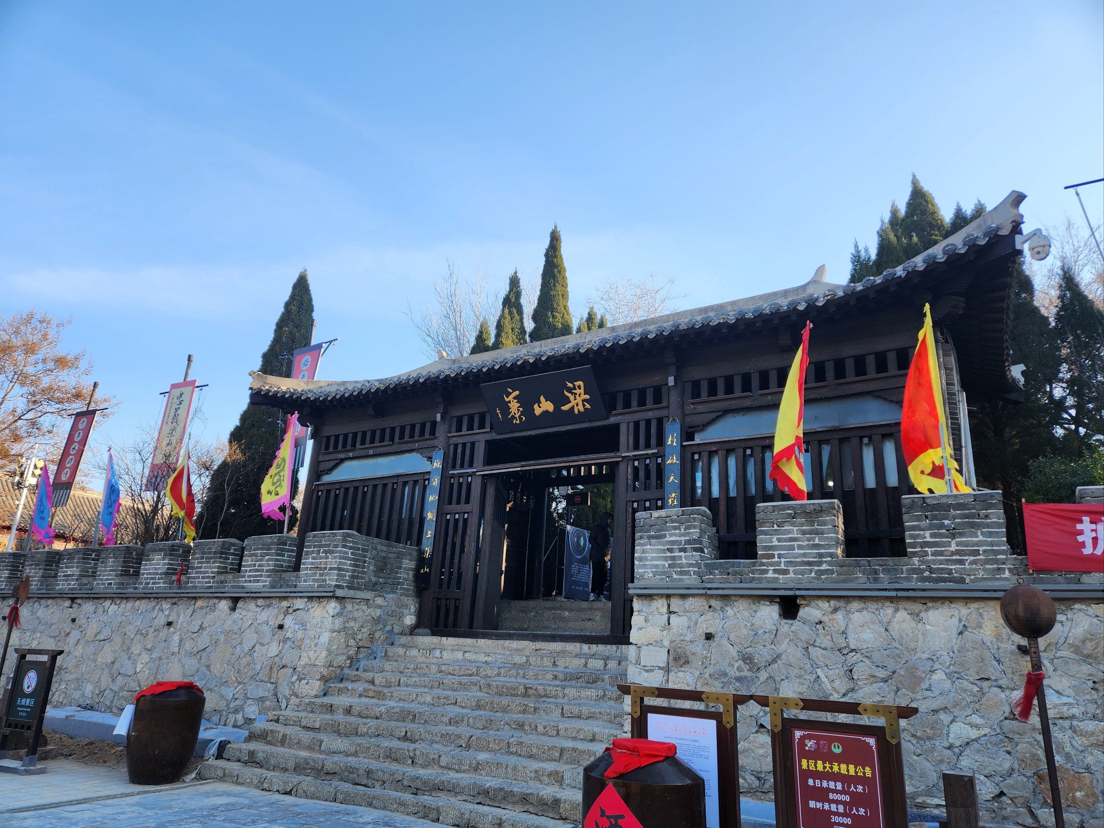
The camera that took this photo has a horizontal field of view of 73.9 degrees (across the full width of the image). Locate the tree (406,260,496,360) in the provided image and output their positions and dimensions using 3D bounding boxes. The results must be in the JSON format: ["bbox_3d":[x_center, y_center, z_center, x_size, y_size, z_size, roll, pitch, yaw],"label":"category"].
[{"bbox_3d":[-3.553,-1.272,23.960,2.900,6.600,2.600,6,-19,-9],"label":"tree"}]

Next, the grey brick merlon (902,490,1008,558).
[{"bbox_3d":[3.862,1.084,7.033,0.829,0.562,0.400,-8,-22,30],"label":"grey brick merlon"}]

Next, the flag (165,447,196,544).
[{"bbox_3d":[-7.100,1.509,14.027,0.500,1.899,0.250,13,-21,-25],"label":"flag"}]

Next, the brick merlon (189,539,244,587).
[{"bbox_3d":[-5.941,2.666,12.905,0.808,0.808,0.408,-8,-22,30],"label":"brick merlon"}]

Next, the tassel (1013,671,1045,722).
[{"bbox_3d":[3.505,2.067,5.386,0.190,0.340,0.120,-8,-22,30],"label":"tassel"}]

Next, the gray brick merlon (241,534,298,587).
[{"bbox_3d":[-4.585,2.428,11.906,0.767,0.806,0.400,-8,-22,30],"label":"gray brick merlon"}]

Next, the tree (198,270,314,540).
[{"bbox_3d":[-7.245,0.231,19.200,2.400,9.100,2.400,11,-21,-20],"label":"tree"}]

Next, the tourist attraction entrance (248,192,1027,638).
[{"bbox_3d":[0.920,0.957,13.107,13.206,6.160,5.544,-8,-22,30],"label":"tourist attraction entrance"}]

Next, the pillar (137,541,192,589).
[{"bbox_3d":[-7.026,2.791,13.323,0.756,0.806,0.400,-8,-22,30],"label":"pillar"}]

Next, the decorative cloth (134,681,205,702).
[{"bbox_3d":[-4.511,3.263,8.682,0.720,0.200,0.580,12,-21,-23],"label":"decorative cloth"}]

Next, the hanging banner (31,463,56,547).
[{"bbox_3d":[-11.204,1.937,16.271,0.480,1.920,0.270,16,-23,-32],"label":"hanging banner"}]

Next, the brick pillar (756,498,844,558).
[{"bbox_3d":[2.634,1.276,7.777,0.810,0.600,0.410,-8,-22,29],"label":"brick pillar"}]

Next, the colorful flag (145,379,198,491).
[{"bbox_3d":[-10.945,0.645,21.038,1.305,3.222,0.060,-8,-22,30],"label":"colorful flag"}]

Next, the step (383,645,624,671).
[{"bbox_3d":[-0.783,3.458,10.319,3.958,0.180,0.310,-8,-22,30],"label":"step"}]

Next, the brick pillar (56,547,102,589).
[{"bbox_3d":[-9.791,3.209,15.204,0.808,0.808,0.408,-8,-22,30],"label":"brick pillar"}]

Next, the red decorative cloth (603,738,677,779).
[{"bbox_3d":[0.527,2.071,4.420,0.440,0.200,0.440,1,-19,8],"label":"red decorative cloth"}]

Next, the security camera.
[{"bbox_3d":[5.124,-1.796,7.812,0.310,0.330,0.240,-8,-22,30],"label":"security camera"}]

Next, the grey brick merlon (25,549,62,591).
[{"bbox_3d":[-11.096,3.394,15.989,0.808,0.808,0.408,-8,-22,30],"label":"grey brick merlon"}]

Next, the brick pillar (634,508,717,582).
[{"bbox_3d":[1.411,1.556,8.444,0.770,0.830,0.450,-8,-22,29],"label":"brick pillar"}]

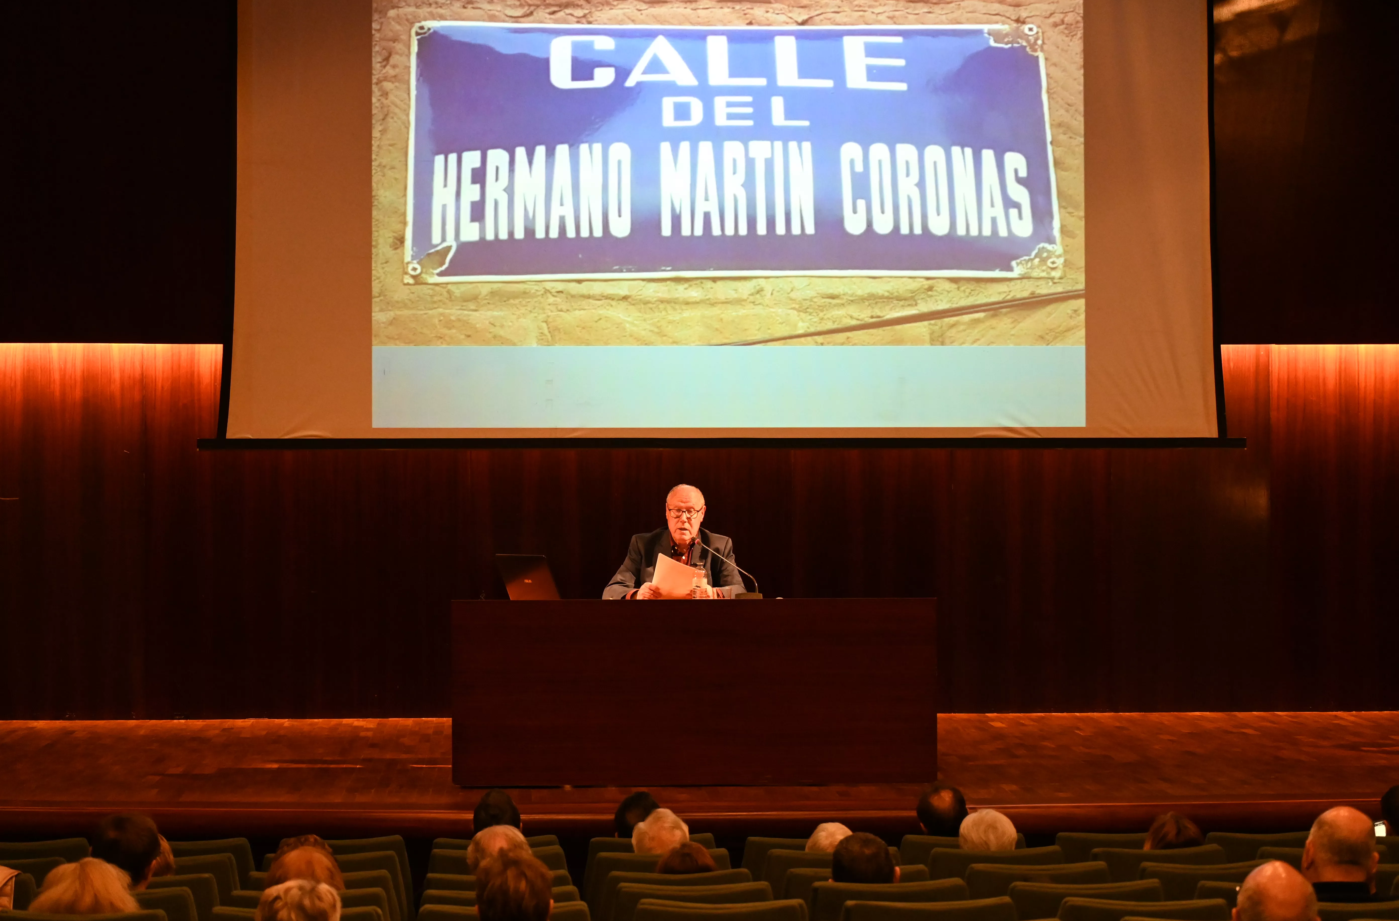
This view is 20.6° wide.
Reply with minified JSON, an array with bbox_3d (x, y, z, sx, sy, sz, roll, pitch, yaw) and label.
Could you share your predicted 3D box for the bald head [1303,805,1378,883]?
[{"bbox_3d":[1.555,0.938,9.320,0.180,0.230,0.215,0,0,-12],"label":"bald head"}]

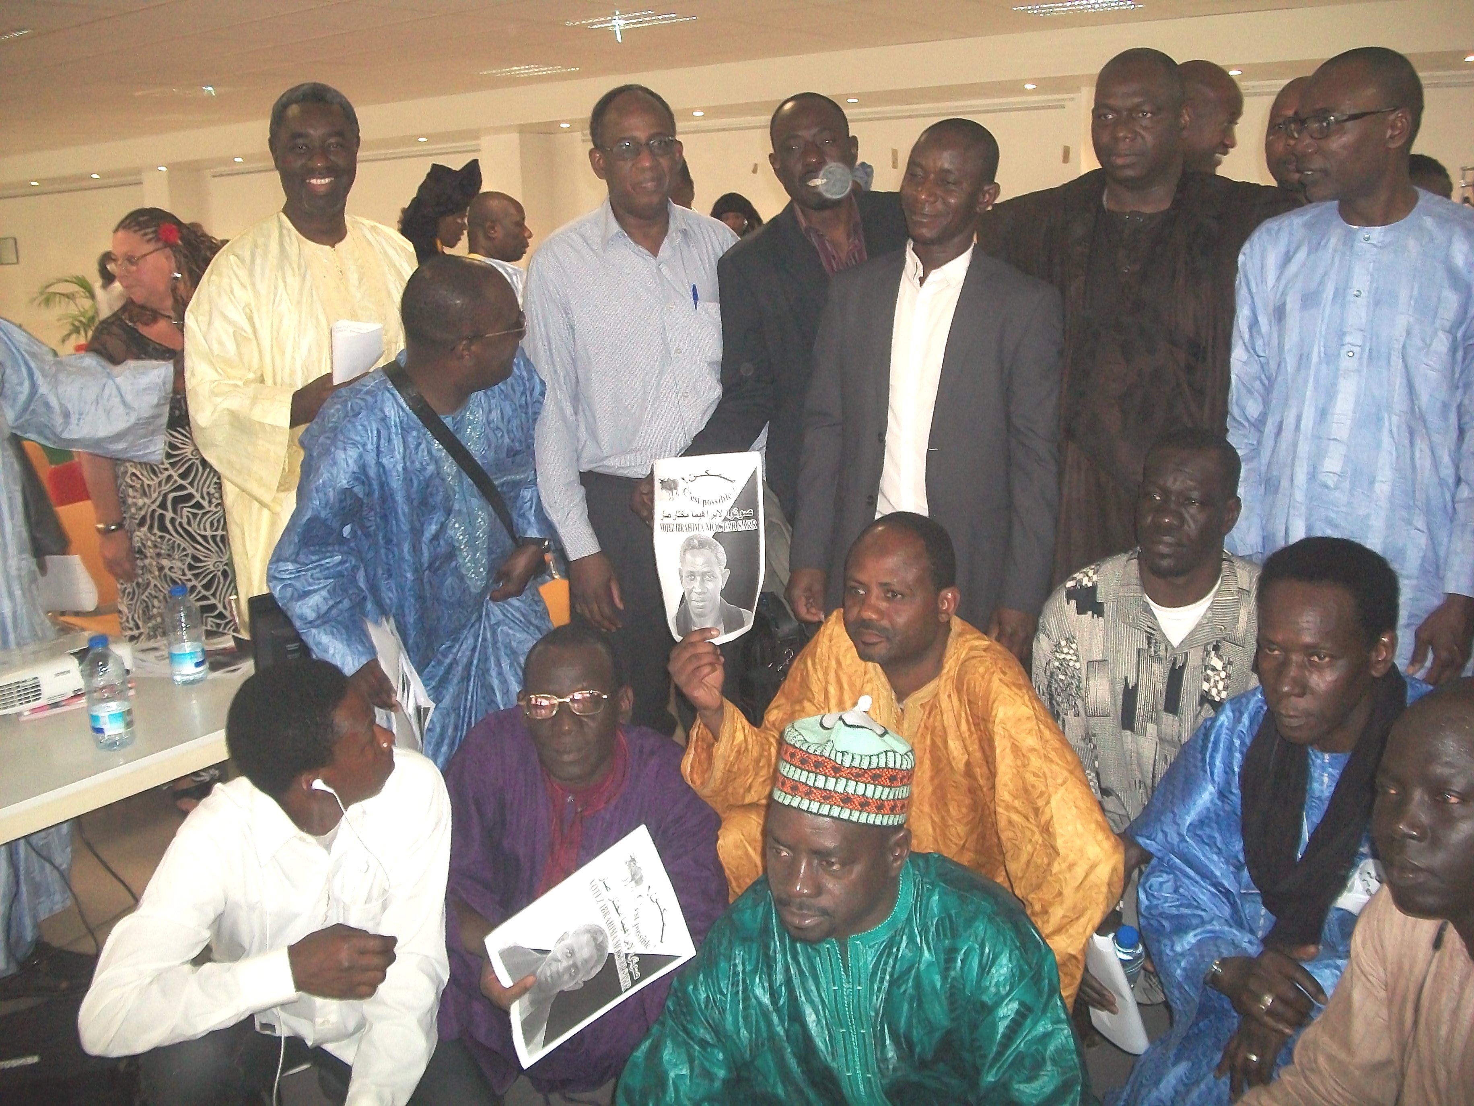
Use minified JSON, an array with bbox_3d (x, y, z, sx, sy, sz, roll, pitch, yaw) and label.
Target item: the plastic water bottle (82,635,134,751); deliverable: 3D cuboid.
[{"bbox_3d":[-1.014,0.220,2.189,0.065,0.181,0.065,-2,13,0],"label":"plastic water bottle"}]

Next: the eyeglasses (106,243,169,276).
[{"bbox_3d":[-1.424,-0.722,3.298,0.138,0.042,0.135,6,33,31],"label":"eyeglasses"}]

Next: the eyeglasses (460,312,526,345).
[{"bbox_3d":[-0.442,-0.370,2.285,0.135,0.042,0.138,-15,17,-21],"label":"eyeglasses"}]

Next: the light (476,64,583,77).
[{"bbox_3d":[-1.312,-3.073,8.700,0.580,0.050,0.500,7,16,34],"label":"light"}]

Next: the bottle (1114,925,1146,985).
[{"bbox_3d":[0.573,0.626,2.020,0.060,0.185,0.060,-2,29,0],"label":"bottle"}]

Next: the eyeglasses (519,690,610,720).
[{"bbox_3d":[-0.279,0.243,2.287,0.138,0.042,0.135,2,3,1],"label":"eyeglasses"}]

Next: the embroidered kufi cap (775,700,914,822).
[{"bbox_3d":[0.148,0.281,1.860,0.180,0.145,0.190,8,4,-1],"label":"embroidered kufi cap"}]

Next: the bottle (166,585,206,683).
[{"bbox_3d":[-1.019,0.145,2.514,0.065,0.181,0.065,-2,13,0],"label":"bottle"}]

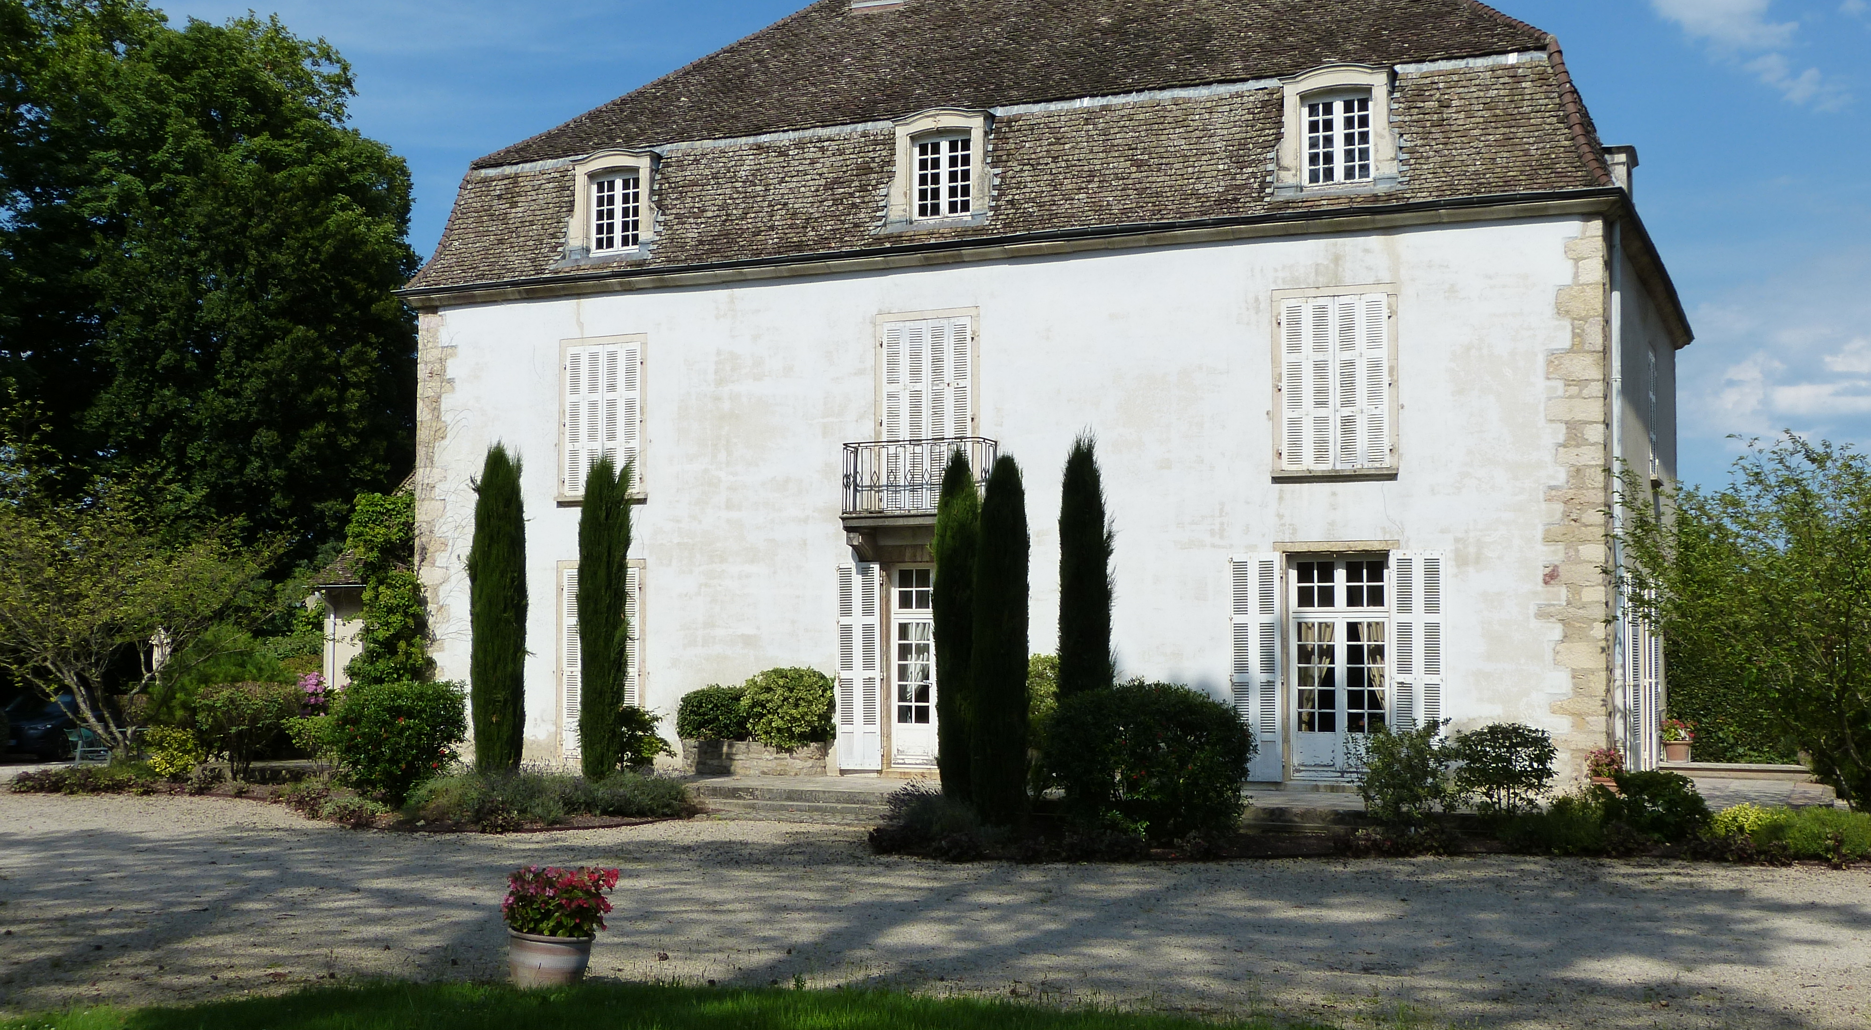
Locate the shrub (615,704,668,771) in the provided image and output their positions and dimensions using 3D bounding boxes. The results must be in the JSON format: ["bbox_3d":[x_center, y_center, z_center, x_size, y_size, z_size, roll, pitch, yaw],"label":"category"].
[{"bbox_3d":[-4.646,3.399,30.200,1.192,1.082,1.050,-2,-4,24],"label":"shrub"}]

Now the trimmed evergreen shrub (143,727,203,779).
[{"bbox_3d":[-11.355,3.542,29.735,0.913,0.804,0.867,-2,-4,24],"label":"trimmed evergreen shrub"}]

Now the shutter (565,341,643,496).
[{"bbox_3d":[-4.677,-1.340,28.098,1.226,2.099,0.062,-2,-4,24],"label":"shutter"}]

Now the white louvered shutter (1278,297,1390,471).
[{"bbox_3d":[4.775,-1.584,23.928,1.289,2.084,0.050,-1,-4,24],"label":"white louvered shutter"}]

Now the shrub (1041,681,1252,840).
[{"bbox_3d":[2.450,2.849,23.200,2.442,1.848,2.200,-2,-4,24],"label":"shrub"}]

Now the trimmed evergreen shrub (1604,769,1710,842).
[{"bbox_3d":[8.080,3.274,22.400,1.212,0.868,1.100,-2,-4,24],"label":"trimmed evergreen shrub"}]

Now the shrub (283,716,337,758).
[{"bbox_3d":[-9.144,3.287,29.300,0.835,0.728,0.800,-2,-4,24],"label":"shrub"}]

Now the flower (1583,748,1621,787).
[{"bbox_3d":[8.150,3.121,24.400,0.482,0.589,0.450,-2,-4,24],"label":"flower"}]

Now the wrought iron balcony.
[{"bbox_3d":[-0.223,-0.482,25.812,2.014,0.921,0.503,-2,-4,24],"label":"wrought iron balcony"}]

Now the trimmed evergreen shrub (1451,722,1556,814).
[{"bbox_3d":[5.638,2.569,19.855,1.016,1.030,0.965,-2,-4,24],"label":"trimmed evergreen shrub"}]

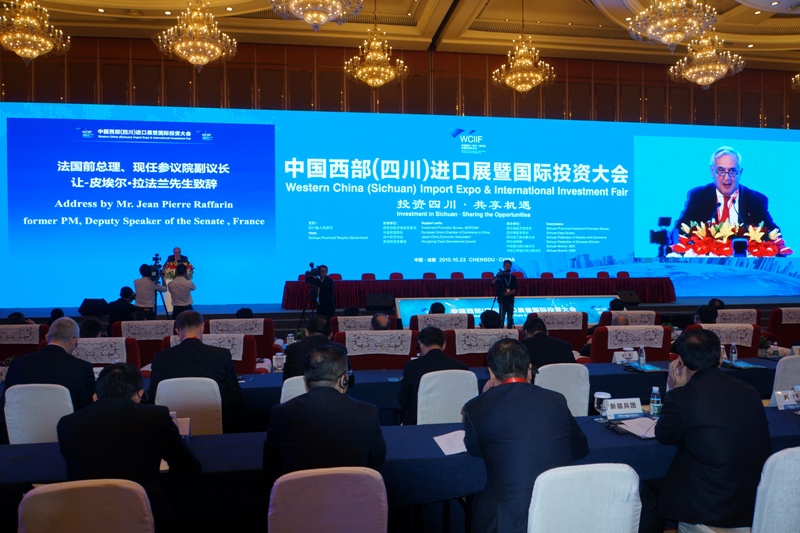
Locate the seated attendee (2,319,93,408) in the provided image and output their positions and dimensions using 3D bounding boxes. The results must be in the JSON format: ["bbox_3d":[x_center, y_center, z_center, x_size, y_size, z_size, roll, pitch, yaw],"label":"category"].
[{"bbox_3d":[-2.286,0.993,4.088,0.540,1.320,0.780,0,1,-10],"label":"seated attendee"}]

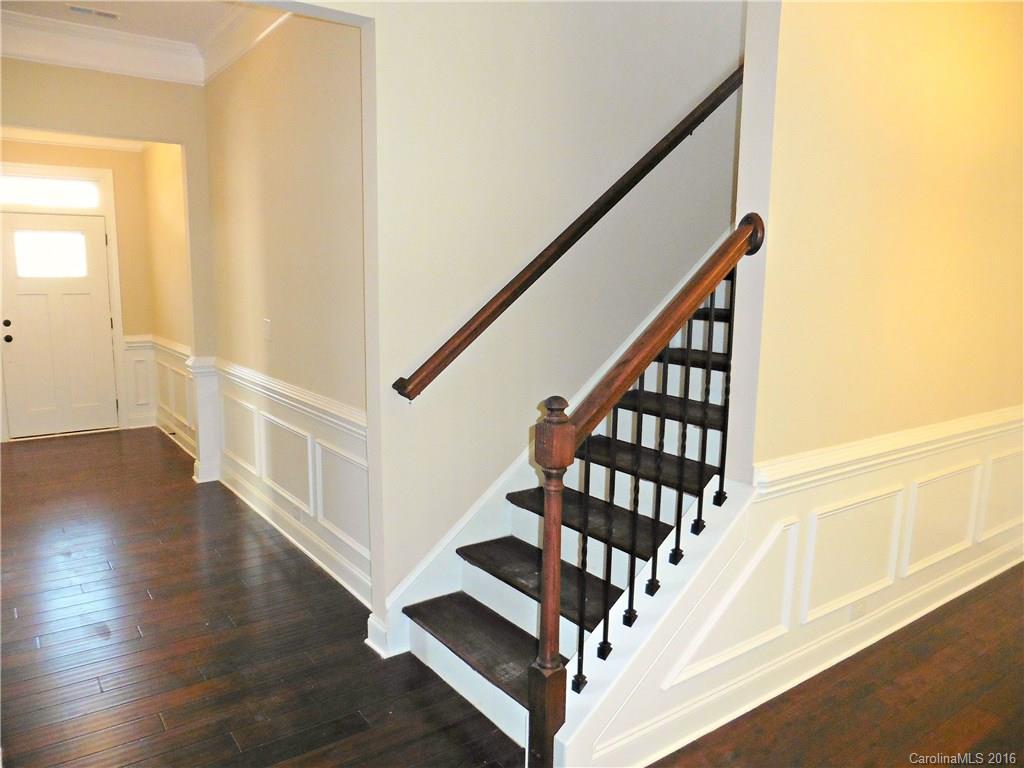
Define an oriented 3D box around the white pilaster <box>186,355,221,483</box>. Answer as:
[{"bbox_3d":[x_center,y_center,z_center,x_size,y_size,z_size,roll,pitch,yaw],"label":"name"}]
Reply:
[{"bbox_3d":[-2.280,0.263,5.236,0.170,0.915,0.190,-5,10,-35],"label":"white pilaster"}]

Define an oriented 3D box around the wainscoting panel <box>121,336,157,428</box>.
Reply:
[{"bbox_3d":[-3.724,-0.017,7.084,0.270,0.915,0.050,-5,10,-35],"label":"wainscoting panel"}]

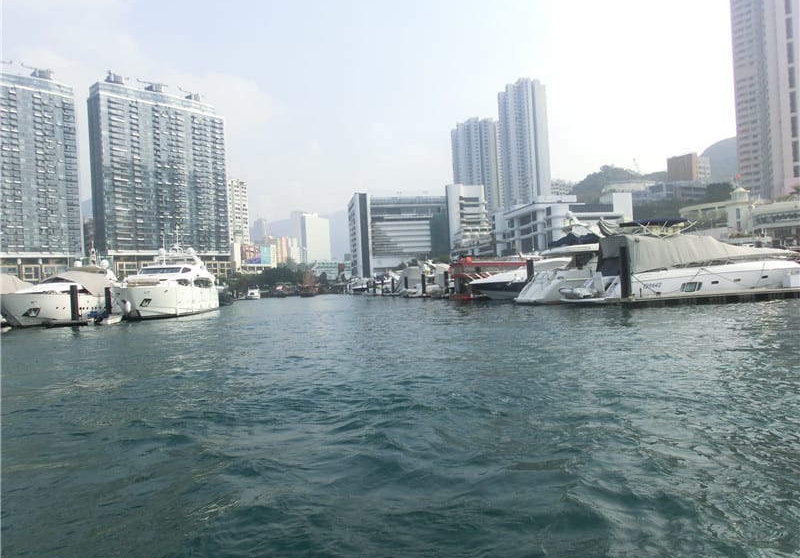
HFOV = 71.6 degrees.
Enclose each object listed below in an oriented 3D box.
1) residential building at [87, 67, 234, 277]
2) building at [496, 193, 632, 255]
[{"bbox_3d":[-134.328,-46.278,315.040,67.260,113.800,19.100,-2,-1,-45],"label":"residential building"},{"bbox_3d":[59.236,-13.908,202.435,37.000,26.800,38.000,-3,-1,-12],"label":"building"}]

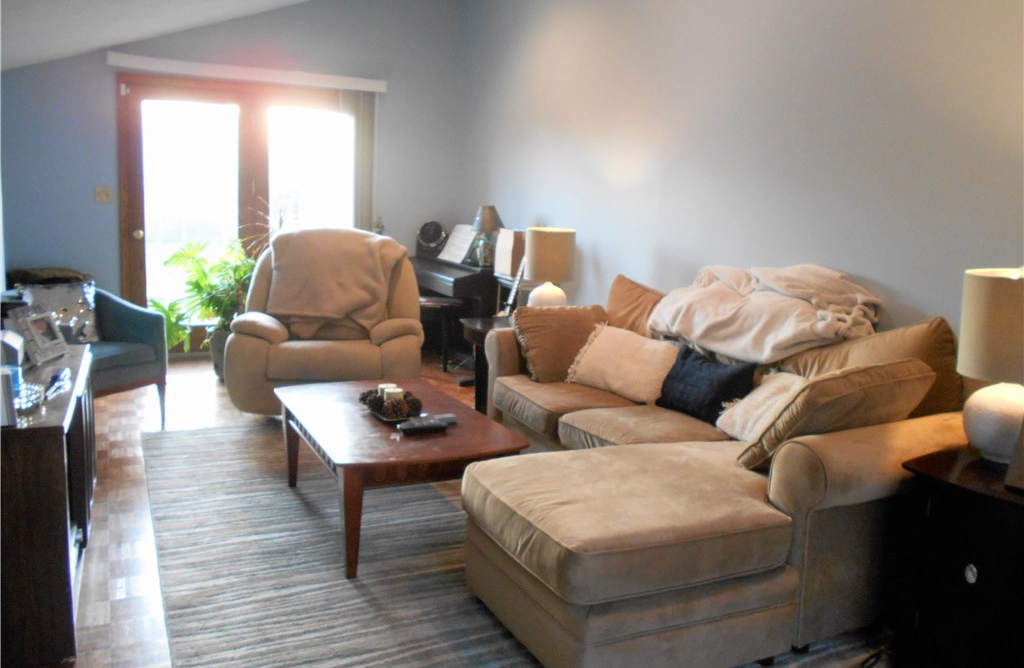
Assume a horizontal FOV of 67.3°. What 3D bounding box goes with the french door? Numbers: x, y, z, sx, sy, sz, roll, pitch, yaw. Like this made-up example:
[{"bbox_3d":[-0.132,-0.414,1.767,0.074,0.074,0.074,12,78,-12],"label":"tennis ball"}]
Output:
[{"bbox_3d":[-2.070,-0.869,6.112,1.860,2.120,0.100,-1,8,-24],"label":"french door"}]

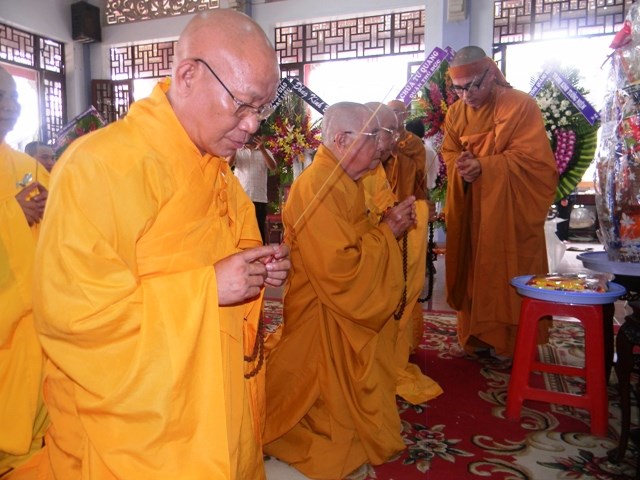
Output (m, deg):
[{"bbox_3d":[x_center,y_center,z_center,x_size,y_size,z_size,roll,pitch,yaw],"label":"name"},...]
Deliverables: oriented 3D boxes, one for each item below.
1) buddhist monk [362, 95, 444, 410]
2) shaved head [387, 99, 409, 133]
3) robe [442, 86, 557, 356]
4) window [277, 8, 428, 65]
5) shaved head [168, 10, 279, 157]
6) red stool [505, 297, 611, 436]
[{"bbox_3d":[0.201,0.061,2.119,0.720,1.200,0.580,1,6,18],"label":"buddhist monk"},{"bbox_3d":[0.368,-0.618,2.700,0.200,0.230,0.165,18,15,32],"label":"shaved head"},{"bbox_3d":[0.969,-0.108,2.695,0.500,1.380,0.600,-6,8,-43],"label":"robe"},{"bbox_3d":[0.453,-2.914,7.450,2.280,0.620,0.080,2,7,20],"label":"window"},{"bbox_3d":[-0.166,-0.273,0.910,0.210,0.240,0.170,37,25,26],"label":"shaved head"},{"bbox_3d":[0.929,0.438,2.003,0.340,0.462,0.340,2,7,25],"label":"red stool"}]

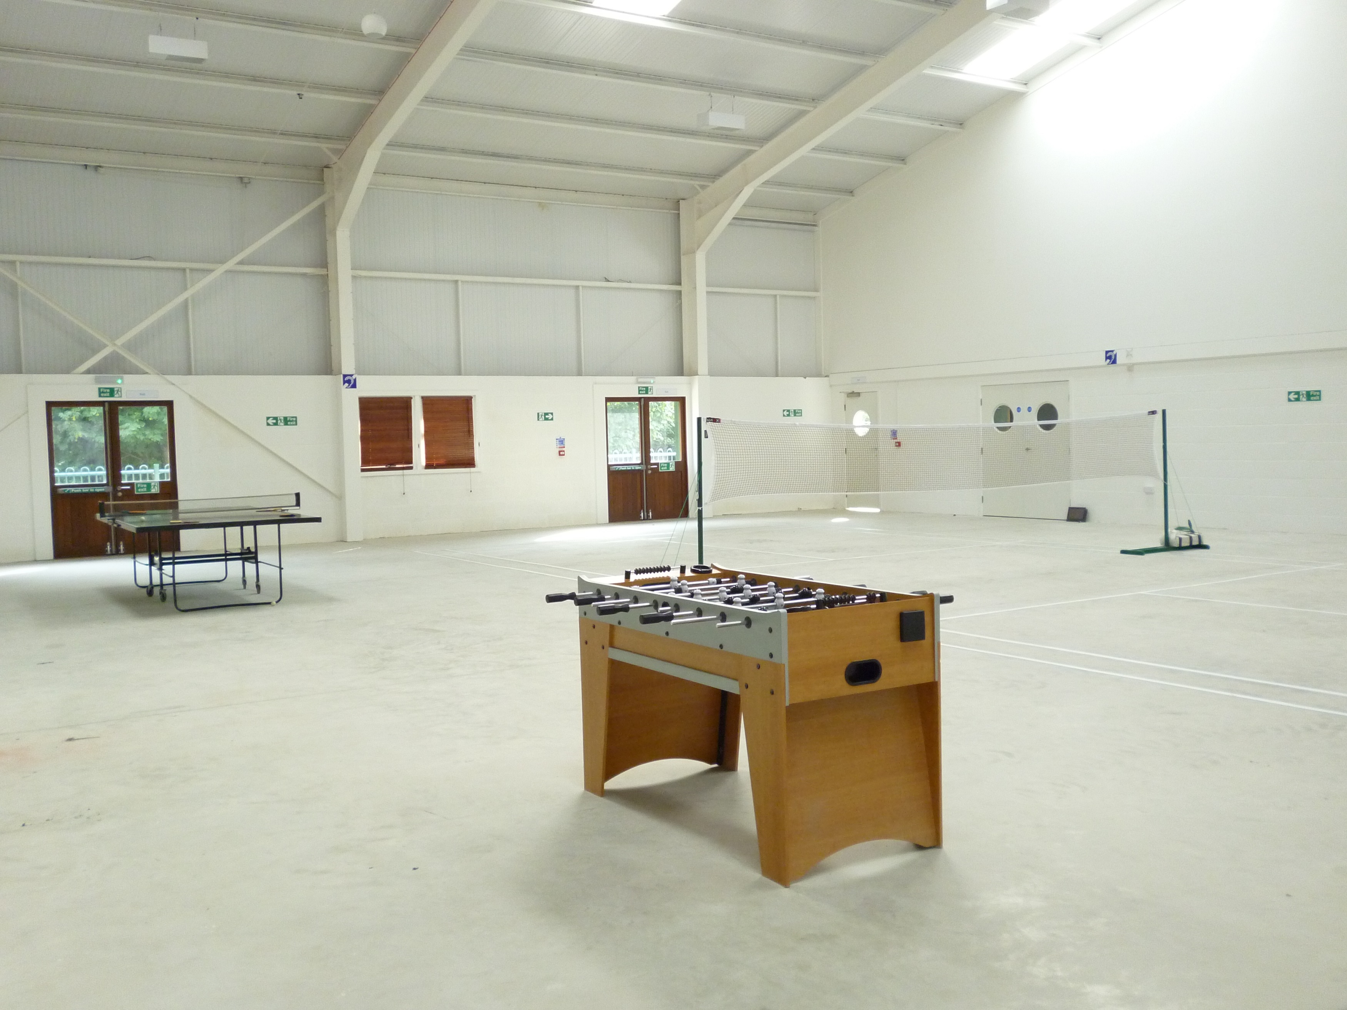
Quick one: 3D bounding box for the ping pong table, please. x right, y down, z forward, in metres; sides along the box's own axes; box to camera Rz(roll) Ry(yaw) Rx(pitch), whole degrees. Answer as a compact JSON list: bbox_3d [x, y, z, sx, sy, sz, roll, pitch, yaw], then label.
[{"bbox_3d":[-4.467,0.397,11.855,1.800,0.910,2.740,-3,4,-31],"label":"ping pong table"}]

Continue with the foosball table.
[{"bbox_3d":[0.259,0.712,4.549,1.080,0.875,1.320,-3,4,-32],"label":"foosball table"}]

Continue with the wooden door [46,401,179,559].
[{"bbox_3d":[-7.383,-0.355,16.467,1.540,2.030,0.080,-3,4,-31],"label":"wooden door"}]

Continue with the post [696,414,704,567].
[{"bbox_3d":[0.236,0.008,10.947,0.045,1.560,0.045,-3,4,-31],"label":"post"}]

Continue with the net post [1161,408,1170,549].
[{"bbox_3d":[5.611,-0.304,14.166,0.045,1.560,0.045,-3,4,-31],"label":"net post"}]

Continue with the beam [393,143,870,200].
[{"bbox_3d":[-0.624,-5.235,19.558,8.900,0.140,0.070,-3,4,-31],"label":"beam"}]

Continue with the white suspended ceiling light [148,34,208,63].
[{"bbox_3d":[-5.409,-4.944,13.559,0.590,0.185,0.300,-3,4,-31],"label":"white suspended ceiling light"}]

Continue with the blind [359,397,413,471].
[{"bbox_3d":[-4.215,-1.042,18.337,0.800,1.090,0.050,-3,4,-31],"label":"blind"}]

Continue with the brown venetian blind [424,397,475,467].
[{"bbox_3d":[-3.390,-1.092,18.836,0.800,1.090,0.050,-3,4,-31],"label":"brown venetian blind"}]

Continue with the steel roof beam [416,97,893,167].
[{"bbox_3d":[0.053,-5.483,18.413,8.900,0.140,0.070,-3,4,-31],"label":"steel roof beam"}]

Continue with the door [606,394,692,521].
[{"bbox_3d":[-0.435,-0.762,20.666,1.535,2.035,0.080,-3,4,-31],"label":"door"}]

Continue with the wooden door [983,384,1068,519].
[{"bbox_3d":[5.376,-0.818,18.981,0.070,2.055,1.750,-3,4,-32],"label":"wooden door"}]

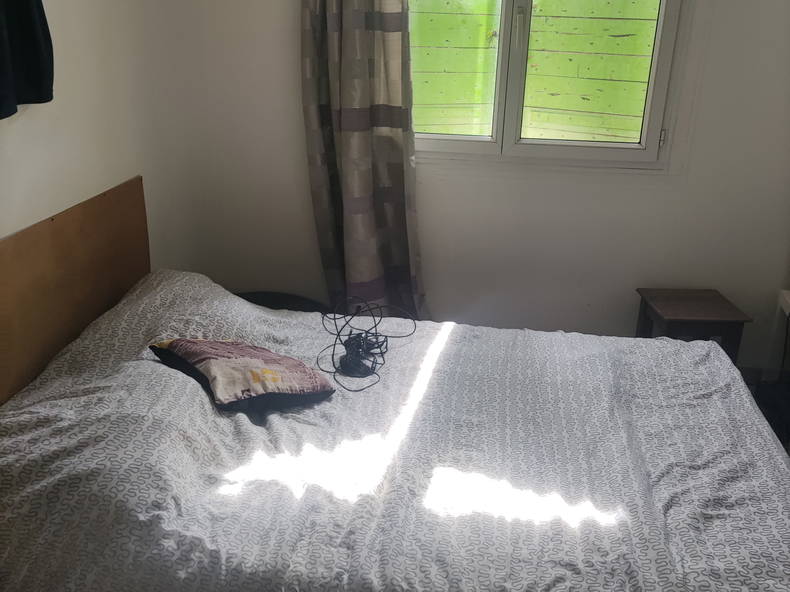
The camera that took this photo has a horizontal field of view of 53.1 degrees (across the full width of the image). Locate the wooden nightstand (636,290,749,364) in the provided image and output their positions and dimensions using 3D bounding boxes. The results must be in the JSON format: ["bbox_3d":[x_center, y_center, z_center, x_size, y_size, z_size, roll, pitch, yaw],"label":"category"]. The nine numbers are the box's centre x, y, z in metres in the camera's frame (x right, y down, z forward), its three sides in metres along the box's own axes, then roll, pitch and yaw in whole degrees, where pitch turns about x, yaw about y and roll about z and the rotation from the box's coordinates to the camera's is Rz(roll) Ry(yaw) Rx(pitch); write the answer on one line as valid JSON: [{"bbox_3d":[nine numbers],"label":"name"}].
[{"bbox_3d":[1.212,0.241,3.323,0.344,0.445,0.366,1,20,-2],"label":"wooden nightstand"}]

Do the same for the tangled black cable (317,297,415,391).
[{"bbox_3d":[-0.088,0.141,2.426,0.285,0.140,0.400,2,20,1],"label":"tangled black cable"}]

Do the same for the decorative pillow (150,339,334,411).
[{"bbox_3d":[-0.433,0.205,2.237,0.370,0.125,0.375,-5,21,-42],"label":"decorative pillow"}]

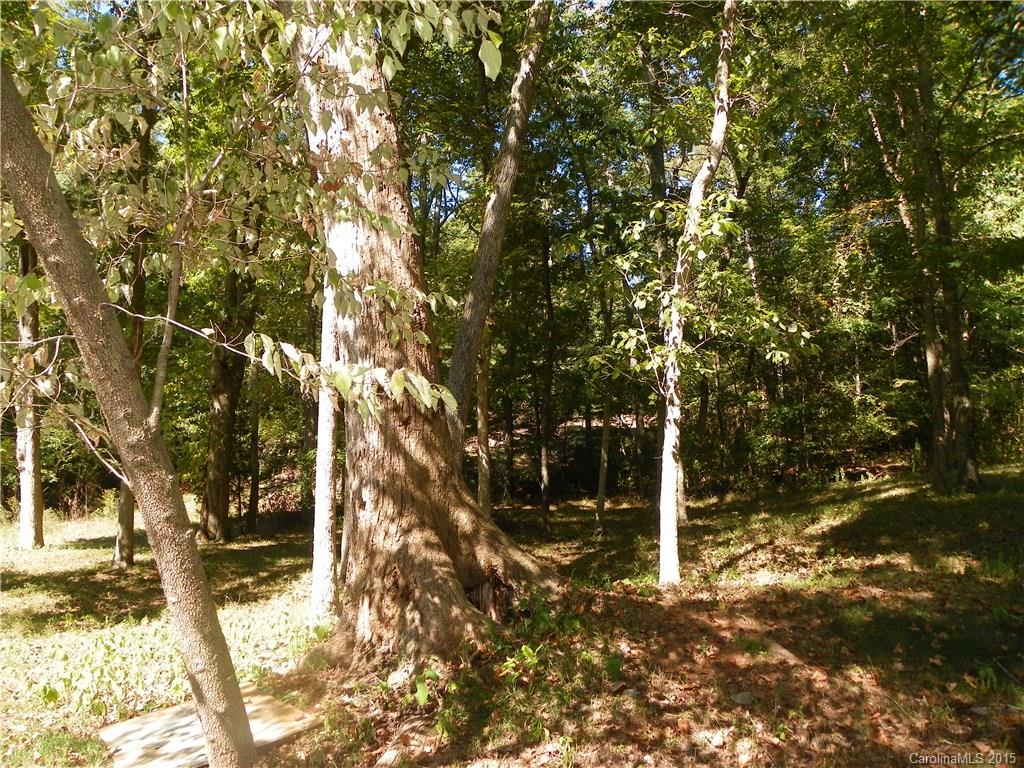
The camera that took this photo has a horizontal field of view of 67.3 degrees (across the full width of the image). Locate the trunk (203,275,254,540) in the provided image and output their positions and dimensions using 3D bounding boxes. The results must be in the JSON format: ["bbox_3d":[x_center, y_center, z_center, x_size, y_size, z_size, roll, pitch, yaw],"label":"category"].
[{"bbox_3d":[-3.318,0.263,9.000,0.570,3.183,0.480,0,-1,0],"label":"trunk"}]

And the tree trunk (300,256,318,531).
[{"bbox_3d":[-2.686,0.126,10.200,0.230,3.475,0.220,0,-1,0],"label":"tree trunk"}]

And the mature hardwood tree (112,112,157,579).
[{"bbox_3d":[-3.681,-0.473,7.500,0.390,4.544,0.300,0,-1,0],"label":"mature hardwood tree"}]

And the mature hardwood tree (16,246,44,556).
[{"bbox_3d":[-5.259,0.126,8.400,0.290,3.386,0.270,0,-1,0],"label":"mature hardwood tree"}]

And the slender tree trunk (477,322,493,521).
[{"bbox_3d":[-0.375,0.512,10.500,0.200,2.649,0.200,0,-1,0],"label":"slender tree trunk"}]

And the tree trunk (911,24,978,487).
[{"bbox_3d":[6.651,-1.910,11.800,0.950,7.088,0.650,0,-1,0],"label":"tree trunk"}]

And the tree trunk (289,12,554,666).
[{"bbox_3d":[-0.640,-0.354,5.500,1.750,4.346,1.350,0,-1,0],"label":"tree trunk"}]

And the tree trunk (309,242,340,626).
[{"bbox_3d":[-1.316,0.355,5.400,0.210,2.696,0.200,0,-1,0],"label":"tree trunk"}]

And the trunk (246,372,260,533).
[{"bbox_3d":[-3.294,0.873,9.800,0.170,2.039,0.160,0,-1,0],"label":"trunk"}]

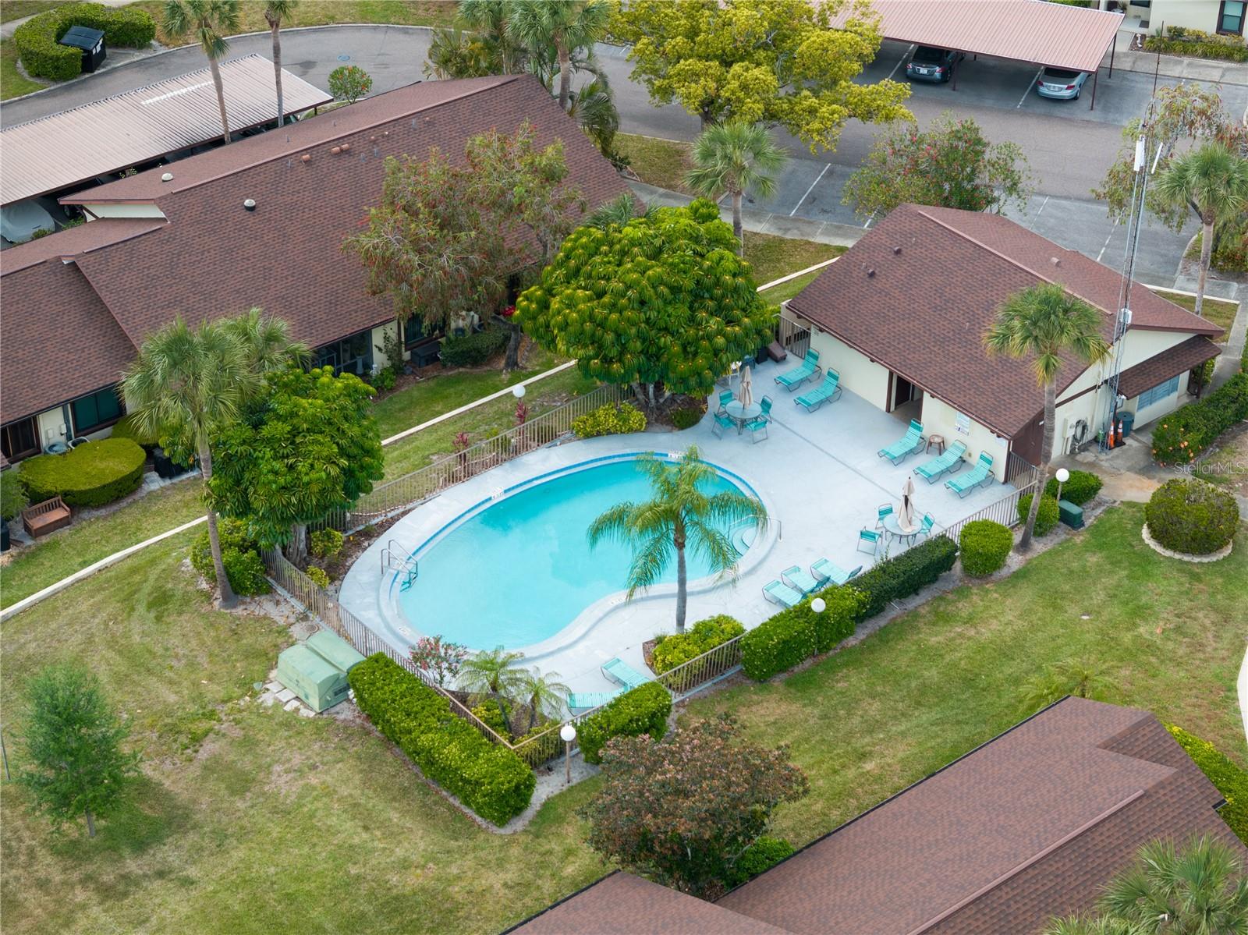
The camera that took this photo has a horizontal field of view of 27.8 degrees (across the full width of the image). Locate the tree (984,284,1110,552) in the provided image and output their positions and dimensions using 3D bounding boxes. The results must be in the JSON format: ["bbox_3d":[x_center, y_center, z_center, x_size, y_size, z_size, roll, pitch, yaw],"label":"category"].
[{"bbox_3d":[13.168,-1.438,80.260,3.950,9.600,3.900,1,34,2],"label":"tree"}]

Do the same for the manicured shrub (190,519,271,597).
[{"bbox_3d":[-11.802,2.589,76.053,2.350,1.650,2.100,0,34,0],"label":"manicured shrub"}]

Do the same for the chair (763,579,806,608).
[{"bbox_3d":[4.920,3.758,75.036,0.640,0.850,1.660,-28,43,-34],"label":"chair"}]

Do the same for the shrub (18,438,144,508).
[{"bbox_3d":[-17.060,0.298,80.178,3.850,0.870,2.500,-24,41,-32],"label":"shrub"}]

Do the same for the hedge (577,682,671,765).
[{"bbox_3d":[-0.023,7.468,74.363,2.900,1.330,1.100,-24,41,-31],"label":"hedge"}]

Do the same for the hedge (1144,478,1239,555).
[{"bbox_3d":[17.666,1.469,78.349,2.900,1.750,2.850,1,34,0],"label":"hedge"}]

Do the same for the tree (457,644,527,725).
[{"bbox_3d":[-3.586,6.314,69.459,1.860,2.850,1.860,0,34,0],"label":"tree"}]

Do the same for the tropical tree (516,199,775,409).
[{"bbox_3d":[0.668,-4.597,81.937,8.200,7.400,7.800,1,34,0],"label":"tropical tree"}]

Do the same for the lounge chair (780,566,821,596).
[{"bbox_3d":[5.554,3.413,75.958,0.650,0.930,1.800,-24,41,-32],"label":"lounge chair"}]

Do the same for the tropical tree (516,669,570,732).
[{"bbox_3d":[-2.240,6.601,69.703,1.550,2.100,1.550,0,34,0],"label":"tropical tree"}]

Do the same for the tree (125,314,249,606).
[{"bbox_3d":[-12.351,0.036,72.774,3.600,9.550,3.600,0,34,0],"label":"tree"}]

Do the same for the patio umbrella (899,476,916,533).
[{"bbox_3d":[8.629,1.313,77.186,0.520,2.500,0.520,0,34,0],"label":"patio umbrella"}]

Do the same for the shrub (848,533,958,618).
[{"bbox_3d":[8.850,3.357,80.659,4.400,1.170,1.000,-26,42,-33],"label":"shrub"}]

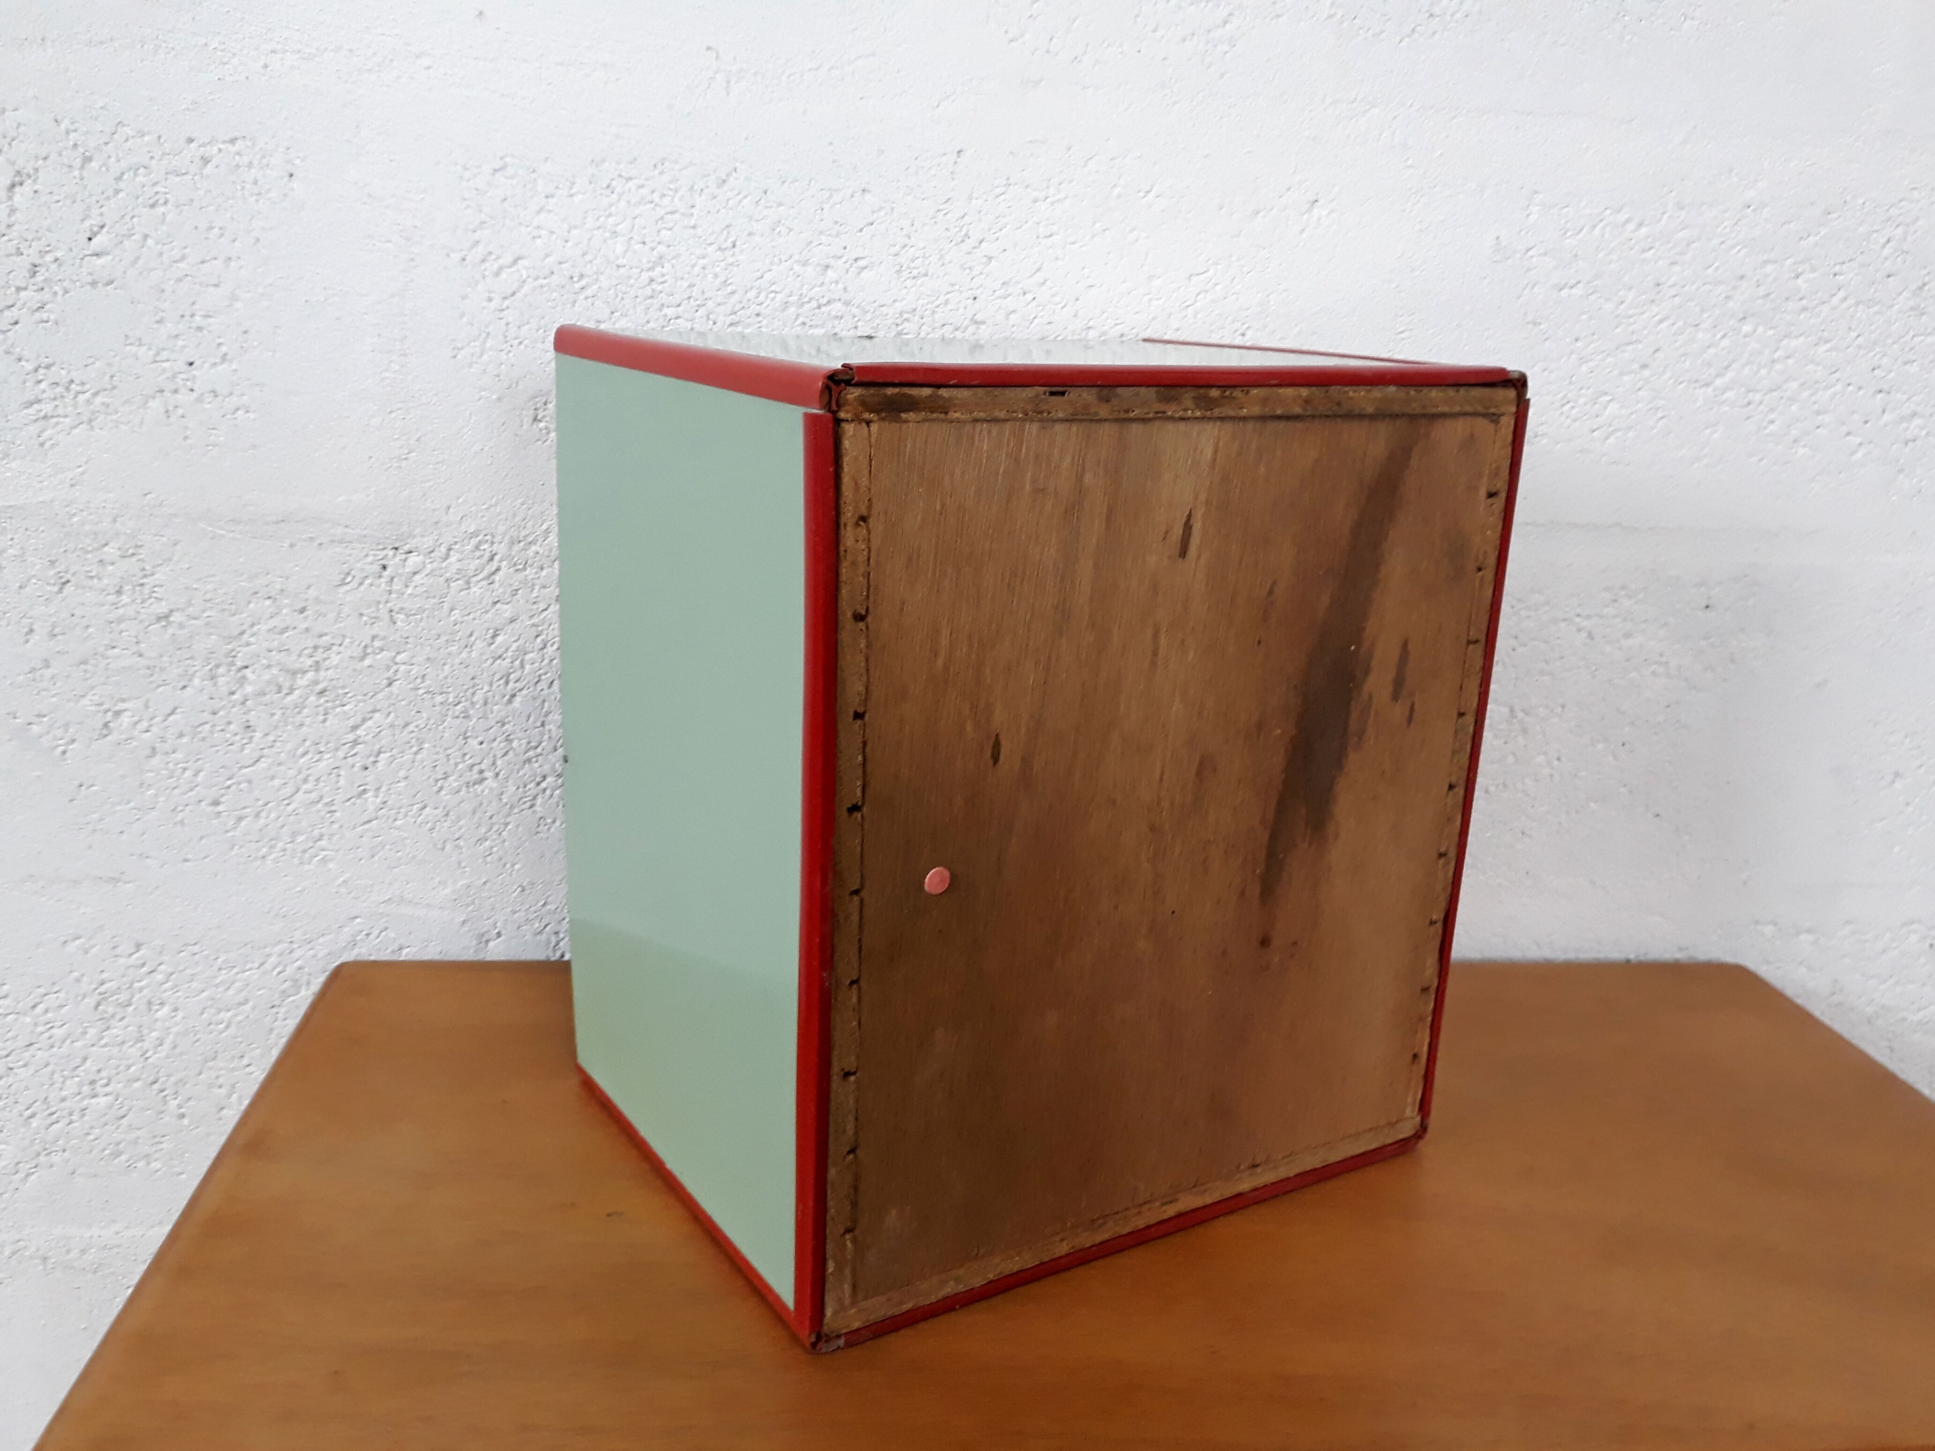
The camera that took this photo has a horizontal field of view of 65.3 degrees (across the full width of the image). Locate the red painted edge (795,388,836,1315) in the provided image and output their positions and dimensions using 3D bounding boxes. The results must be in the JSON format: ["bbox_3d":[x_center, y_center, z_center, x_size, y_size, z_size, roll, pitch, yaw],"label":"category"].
[{"bbox_3d":[-0.058,0.072,0.587,0.009,0.383,0.015,-8,19,-32],"label":"red painted edge"}]

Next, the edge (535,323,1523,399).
[{"bbox_3d":[0.031,-0.177,0.739,0.374,0.013,0.290,-8,19,-32],"label":"edge"}]

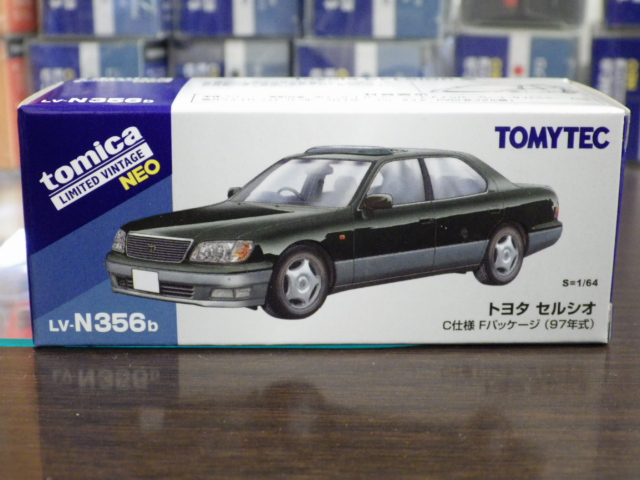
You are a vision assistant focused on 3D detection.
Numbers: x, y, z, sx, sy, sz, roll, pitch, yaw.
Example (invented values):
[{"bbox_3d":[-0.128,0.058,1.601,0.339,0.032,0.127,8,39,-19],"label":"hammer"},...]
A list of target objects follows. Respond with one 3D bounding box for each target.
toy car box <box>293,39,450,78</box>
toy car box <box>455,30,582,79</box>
[{"bbox_3d":[0.018,-0.055,0.394,0.041,0.042,0.104,2,16,6],"label":"toy car box"},{"bbox_3d":[0.073,-0.061,0.412,0.042,0.043,0.104,3,16,9],"label":"toy car box"}]

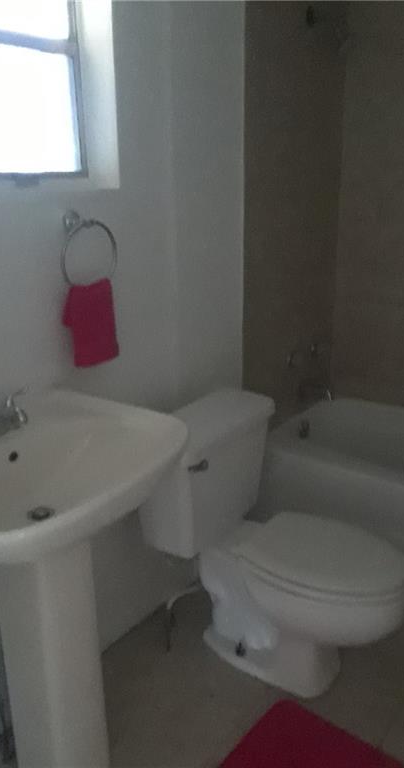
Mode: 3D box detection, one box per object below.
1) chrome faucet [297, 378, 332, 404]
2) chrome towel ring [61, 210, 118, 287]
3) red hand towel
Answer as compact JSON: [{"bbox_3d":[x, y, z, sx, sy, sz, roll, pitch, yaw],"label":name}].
[{"bbox_3d":[0.441,0.027,2.659,0.140,0.070,0.060,12,21,35],"label":"chrome faucet"},{"bbox_3d":[-0.288,-0.318,1.595,0.076,0.180,0.170,12,21,35],"label":"chrome towel ring"},{"bbox_3d":[-0.272,-0.153,1.636,0.050,0.205,0.165,12,21,35],"label":"red hand towel"}]

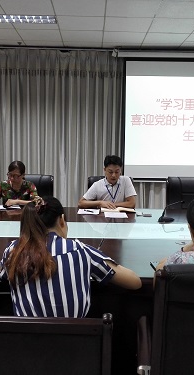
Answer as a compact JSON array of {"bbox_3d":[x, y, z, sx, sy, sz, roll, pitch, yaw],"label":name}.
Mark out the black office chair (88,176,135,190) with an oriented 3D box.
[{"bbox_3d":[0.152,0.417,4.321,0.600,1.050,0.640,1,5,-1],"label":"black office chair"}]

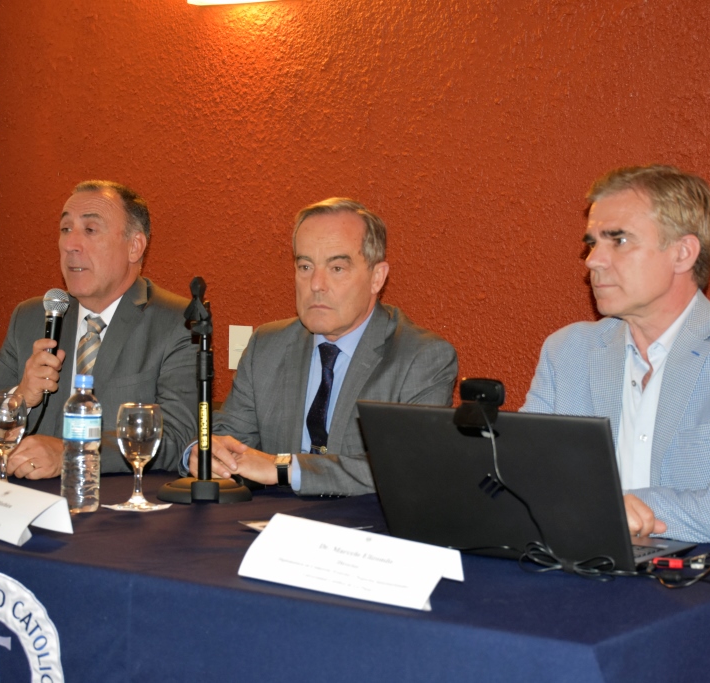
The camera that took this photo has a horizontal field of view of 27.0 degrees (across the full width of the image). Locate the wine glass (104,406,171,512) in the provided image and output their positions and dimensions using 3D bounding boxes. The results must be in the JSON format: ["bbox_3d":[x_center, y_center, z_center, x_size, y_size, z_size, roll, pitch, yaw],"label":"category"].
[{"bbox_3d":[-0.350,0.185,2.393,0.075,0.170,0.075,2,1,34],"label":"wine glass"}]

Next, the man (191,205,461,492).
[{"bbox_3d":[-0.080,0.376,2.650,0.568,1.272,0.706,2,1,31],"label":"man"}]

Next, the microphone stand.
[{"bbox_3d":[-0.254,0.079,2.547,0.164,0.380,0.164,2,1,-5],"label":"microphone stand"}]

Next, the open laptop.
[{"bbox_3d":[0.243,0.189,2.030,0.352,0.211,0.355,2,1,31],"label":"open laptop"}]

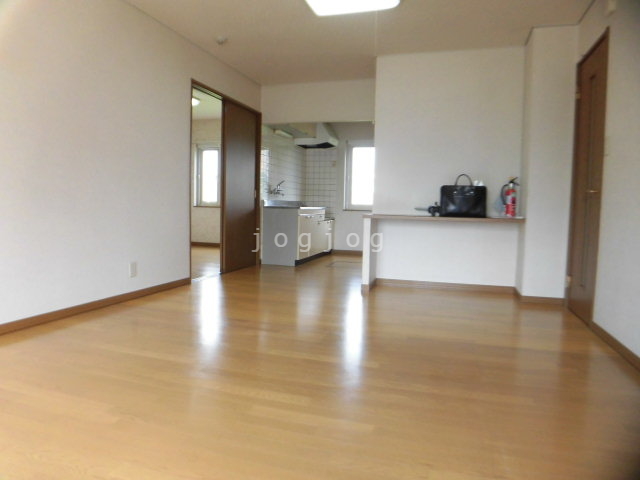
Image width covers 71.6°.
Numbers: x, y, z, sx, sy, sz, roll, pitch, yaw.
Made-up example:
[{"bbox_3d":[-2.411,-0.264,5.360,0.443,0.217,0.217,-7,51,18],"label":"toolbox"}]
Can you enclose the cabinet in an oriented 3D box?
[{"bbox_3d":[-0.278,-0.119,7.308,0.560,0.820,2.300,2,4,15],"label":"cabinet"}]

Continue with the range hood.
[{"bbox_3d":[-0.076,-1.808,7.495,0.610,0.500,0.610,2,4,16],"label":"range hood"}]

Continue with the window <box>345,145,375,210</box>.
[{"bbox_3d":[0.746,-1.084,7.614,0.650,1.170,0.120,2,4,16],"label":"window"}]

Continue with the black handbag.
[{"bbox_3d":[1.297,-0.395,3.995,0.390,0.390,0.130,2,4,16],"label":"black handbag"}]

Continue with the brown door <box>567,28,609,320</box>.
[{"bbox_3d":[1.996,-0.404,3.323,0.060,2.005,0.775,2,4,16],"label":"brown door"}]

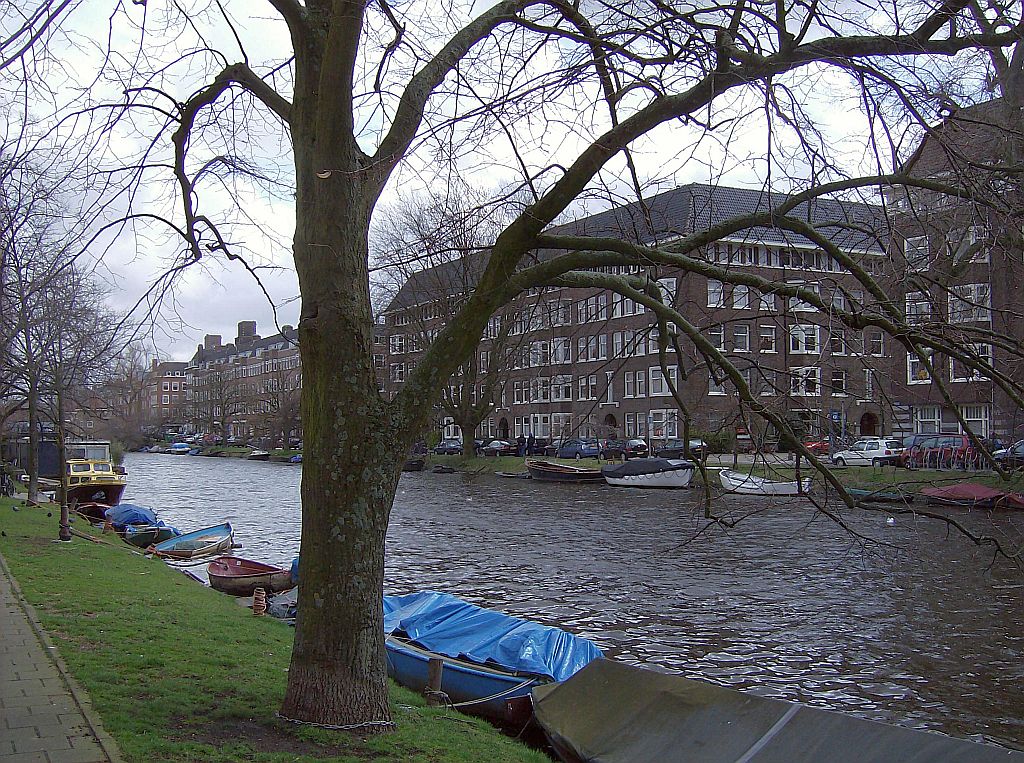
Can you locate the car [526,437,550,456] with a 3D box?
[{"bbox_3d":[2.434,5.295,89.500,1.710,1.450,4.200,2,-3,-29],"label":"car"}]

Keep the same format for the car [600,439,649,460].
[{"bbox_3d":[8.117,4.801,79.500,1.700,1.440,4.000,2,-3,-30],"label":"car"}]

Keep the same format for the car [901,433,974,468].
[{"bbox_3d":[21.546,3.497,56.000,1.760,1.680,4.350,2,-3,-30],"label":"car"}]

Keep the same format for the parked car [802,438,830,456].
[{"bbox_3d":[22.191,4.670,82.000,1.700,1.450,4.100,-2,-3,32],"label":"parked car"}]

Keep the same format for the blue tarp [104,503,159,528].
[{"bbox_3d":[-10.009,3.512,29.500,1.200,0.550,2.100,2,-3,-29],"label":"blue tarp"}]

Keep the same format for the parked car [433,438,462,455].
[{"bbox_3d":[-5.860,6.159,106.000,1.620,1.410,3.750,2,-3,-28],"label":"parked car"}]

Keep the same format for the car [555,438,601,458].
[{"bbox_3d":[5.100,4.980,83.500,1.740,1.480,4.300,2,-3,-30],"label":"car"}]

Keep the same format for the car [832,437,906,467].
[{"bbox_3d":[19.126,3.827,60.000,1.700,1.420,4.000,2,-3,-30],"label":"car"}]

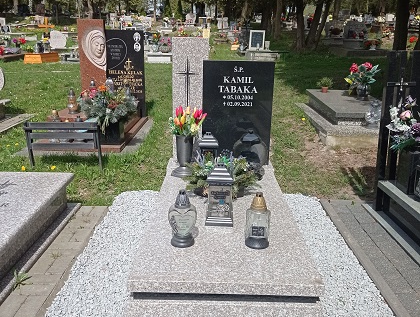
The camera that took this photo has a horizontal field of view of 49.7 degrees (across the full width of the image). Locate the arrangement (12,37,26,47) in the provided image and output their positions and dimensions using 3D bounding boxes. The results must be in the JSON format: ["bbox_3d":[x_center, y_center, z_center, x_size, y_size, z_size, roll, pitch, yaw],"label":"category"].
[{"bbox_3d":[-8.807,-5.390,21.000,0.620,0.470,0.480,1,16,0],"label":"arrangement"}]

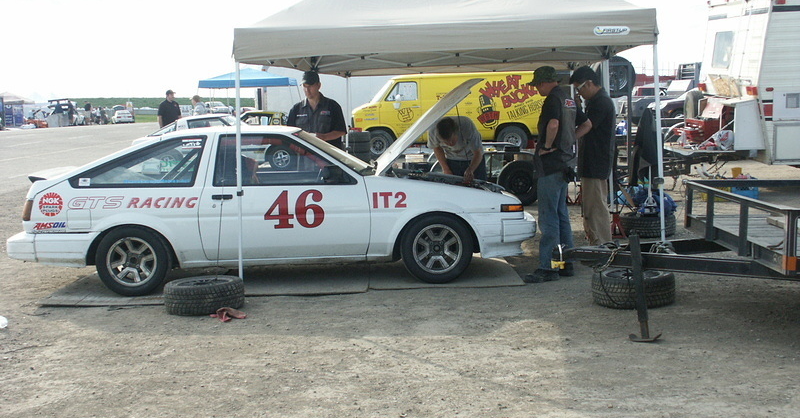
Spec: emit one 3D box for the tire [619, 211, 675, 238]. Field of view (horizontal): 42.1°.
[{"bbox_3d":[2.556,0.159,10.764,0.590,0.200,0.590,-2,6,0],"label":"tire"}]

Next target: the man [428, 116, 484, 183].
[{"bbox_3d":[0.572,-0.258,9.979,0.620,1.320,0.950,-1,6,11],"label":"man"}]

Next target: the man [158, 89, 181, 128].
[{"bbox_3d":[-5.362,-1.833,24.324,0.380,1.840,0.560,4,8,45],"label":"man"}]

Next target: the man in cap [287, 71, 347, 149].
[{"bbox_3d":[-0.816,-0.484,10.353,0.600,1.780,0.420,0,6,14],"label":"man in cap"}]

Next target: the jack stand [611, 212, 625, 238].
[{"bbox_3d":[2.206,0.141,10.660,0.190,0.280,0.190,-1,6,3],"label":"jack stand"}]

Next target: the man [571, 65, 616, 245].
[{"bbox_3d":[1.776,-0.459,9.560,0.440,1.730,0.510,-2,6,3],"label":"man"}]

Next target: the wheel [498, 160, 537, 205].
[{"bbox_3d":[1.599,-0.354,13.944,0.620,0.620,0.220,-2,6,3],"label":"wheel"}]

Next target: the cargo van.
[{"bbox_3d":[1.442,-2.449,26.494,5.100,2.020,2.020,-2,6,-5],"label":"cargo van"}]

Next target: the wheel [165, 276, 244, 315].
[{"bbox_3d":[-1.421,0.619,7.601,0.590,0.200,0.590,-5,6,0],"label":"wheel"}]

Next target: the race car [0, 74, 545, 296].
[{"bbox_3d":[-1.032,-0.225,8.912,4.270,1.580,1.640,-2,6,-4],"label":"race car"}]

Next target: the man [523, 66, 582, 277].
[{"bbox_3d":[1.241,-0.298,8.288,0.460,1.710,0.530,0,6,21],"label":"man"}]

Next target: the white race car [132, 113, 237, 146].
[{"bbox_3d":[-3.596,-1.382,22.265,4.250,1.260,1.670,-1,6,8],"label":"white race car"}]

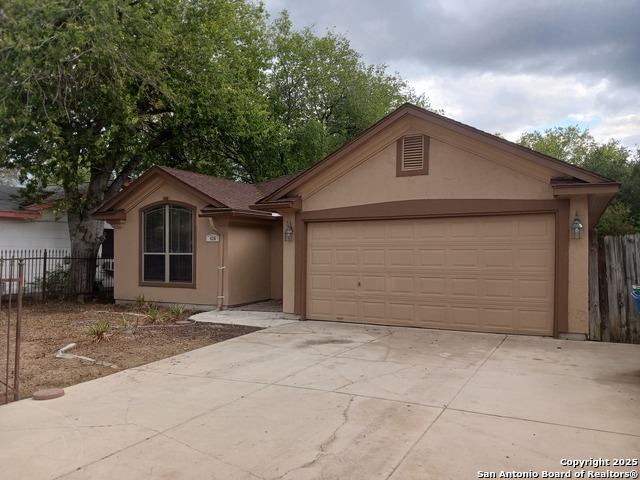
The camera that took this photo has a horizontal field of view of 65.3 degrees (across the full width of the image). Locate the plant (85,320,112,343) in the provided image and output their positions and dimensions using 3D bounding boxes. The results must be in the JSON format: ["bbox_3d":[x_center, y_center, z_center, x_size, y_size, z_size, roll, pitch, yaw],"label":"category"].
[{"bbox_3d":[-3.900,1.571,8.791,0.484,0.301,0.484,-1,-1,28],"label":"plant"}]

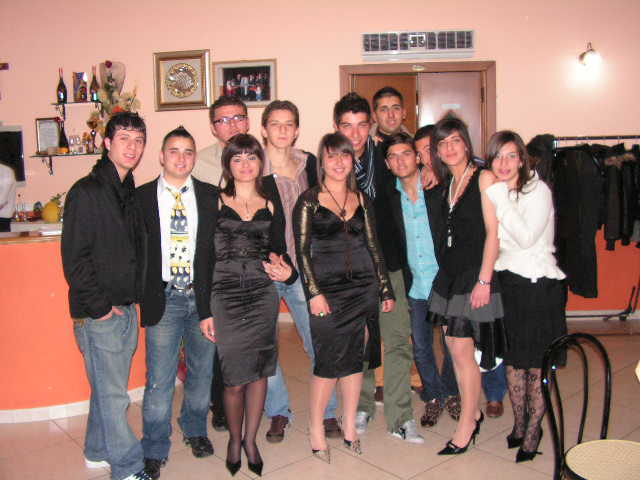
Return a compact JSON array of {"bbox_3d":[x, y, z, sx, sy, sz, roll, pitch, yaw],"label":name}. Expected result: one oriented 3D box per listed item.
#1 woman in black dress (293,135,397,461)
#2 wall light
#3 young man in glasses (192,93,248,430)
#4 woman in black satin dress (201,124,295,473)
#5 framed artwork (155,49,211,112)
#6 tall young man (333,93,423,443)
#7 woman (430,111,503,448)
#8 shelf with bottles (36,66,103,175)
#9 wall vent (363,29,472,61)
[{"bbox_3d":[0.117,0.283,3.322,0.500,1.615,0.340,-2,8,-6],"label":"woman in black dress"},{"bbox_3d":[2.197,-1.521,5.504,0.168,0.190,0.180,-1,8,3],"label":"wall light"},{"bbox_3d":[-0.469,0.141,3.669,0.490,1.835,0.340,-2,8,-8],"label":"young man in glasses"},{"bbox_3d":[-0.334,0.313,3.192,0.450,1.613,0.330,-2,8,-5],"label":"woman in black satin dress"},{"bbox_3d":[-1.180,-1.373,5.761,0.485,0.495,0.060,-1,8,3],"label":"framed artwork"},{"bbox_3d":[0.296,0.156,3.493,0.520,1.814,0.380,-2,8,-5],"label":"tall young man"},{"bbox_3d":[0.740,0.233,3.342,0.380,1.680,0.370,4,9,37],"label":"woman"},{"bbox_3d":[-2.118,-1.027,5.786,0.611,0.904,0.200,-1,8,3],"label":"shelf with bottles"},{"bbox_3d":[0.818,-1.618,5.579,0.918,0.217,0.150,-1,8,3],"label":"wall vent"}]

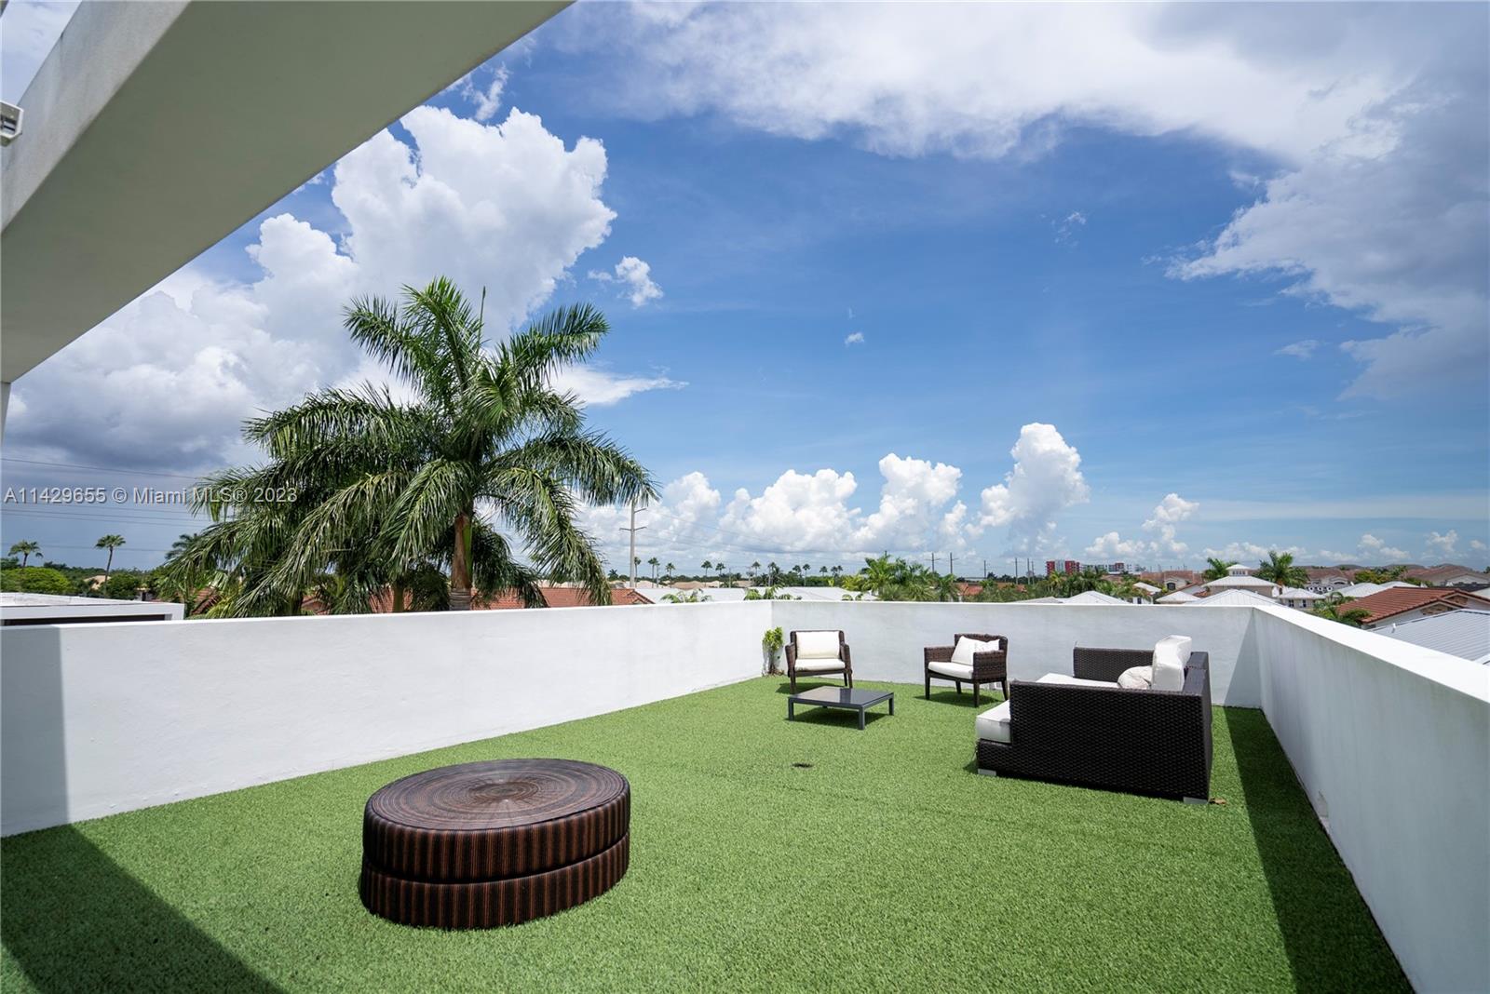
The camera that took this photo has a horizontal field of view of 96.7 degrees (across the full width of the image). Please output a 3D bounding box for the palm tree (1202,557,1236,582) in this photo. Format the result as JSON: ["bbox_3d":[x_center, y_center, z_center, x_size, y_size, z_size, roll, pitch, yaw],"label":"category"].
[{"bbox_3d":[78.259,16.550,108.763,5.100,13.370,5.100,-6,-9,36],"label":"palm tree"}]

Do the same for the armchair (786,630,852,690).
[{"bbox_3d":[0.990,2.221,8.882,0.750,0.780,0.810,0,-8,-1],"label":"armchair"}]

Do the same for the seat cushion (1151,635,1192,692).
[{"bbox_3d":[3.490,1.487,5.399,0.240,0.490,1.300,-5,-9,34],"label":"seat cushion"}]

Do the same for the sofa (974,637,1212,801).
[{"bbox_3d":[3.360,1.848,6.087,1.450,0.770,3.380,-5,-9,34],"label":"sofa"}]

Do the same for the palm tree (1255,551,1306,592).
[{"bbox_3d":[72.337,13.839,88.948,5.700,13.430,5.700,-6,-10,39],"label":"palm tree"}]

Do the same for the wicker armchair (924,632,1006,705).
[{"bbox_3d":[2.760,2.140,8.258,0.810,0.775,0.700,7,-10,-42],"label":"wicker armchair"}]

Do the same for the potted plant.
[{"bbox_3d":[0.440,2.429,10.418,0.350,0.780,0.350,0,-8,0],"label":"potted plant"}]

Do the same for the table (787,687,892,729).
[{"bbox_3d":[1.050,2.259,7.147,0.870,0.240,0.920,-5,-9,31],"label":"table"}]

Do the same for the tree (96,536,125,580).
[{"bbox_3d":[-83.450,12.629,87.093,2.900,15.330,2.900,7,-11,-43],"label":"tree"}]

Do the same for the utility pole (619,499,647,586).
[{"bbox_3d":[-18.295,11.636,109.428,5.000,23.290,0.700,-3,-8,24],"label":"utility pole"}]

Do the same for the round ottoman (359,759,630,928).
[{"bbox_3d":[-1.235,1.675,3.356,1.290,0.380,1.170,-3,-8,24],"label":"round ottoman"}]

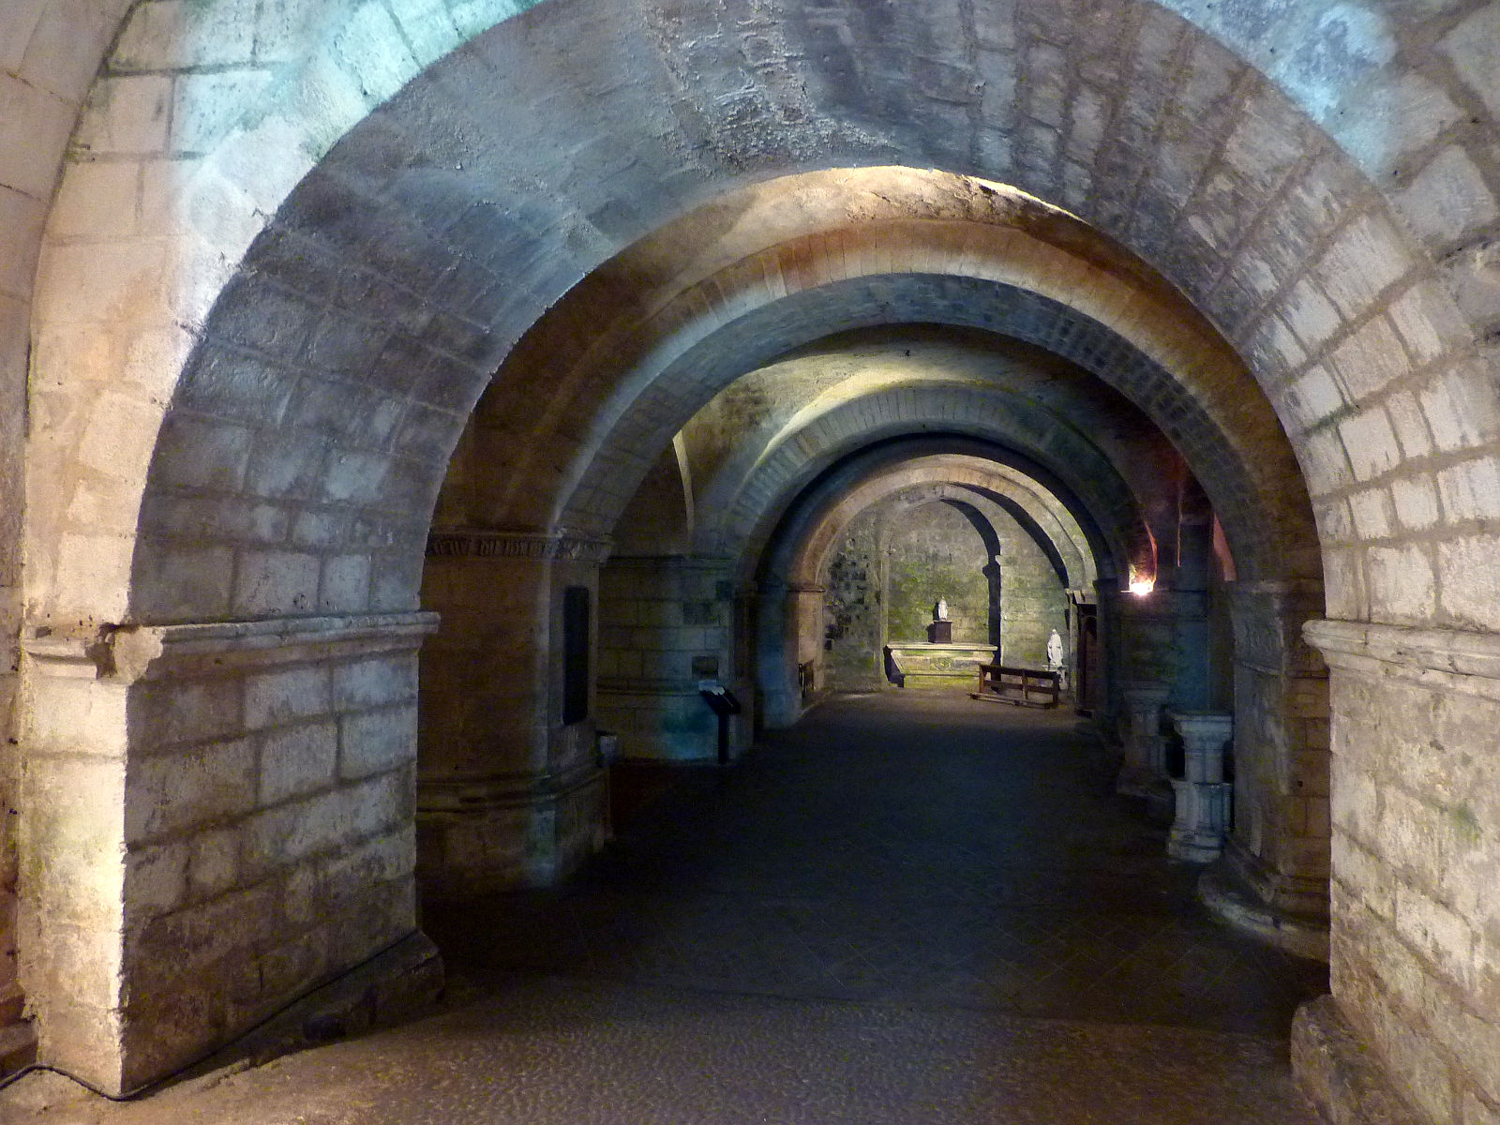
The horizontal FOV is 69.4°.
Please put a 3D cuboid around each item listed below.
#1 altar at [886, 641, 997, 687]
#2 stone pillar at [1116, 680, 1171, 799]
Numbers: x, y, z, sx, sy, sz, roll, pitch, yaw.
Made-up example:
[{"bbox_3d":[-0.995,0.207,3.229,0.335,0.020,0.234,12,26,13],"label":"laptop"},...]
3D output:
[{"bbox_3d":[4.443,2.387,24.949,2.450,0.980,0.950,0,-1,13],"label":"altar"},{"bbox_3d":[4.531,2.009,12.442,0.520,1.250,0.500,0,-1,13],"label":"stone pillar"}]

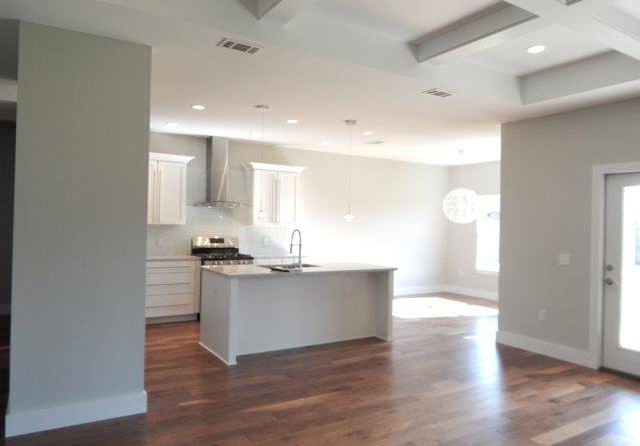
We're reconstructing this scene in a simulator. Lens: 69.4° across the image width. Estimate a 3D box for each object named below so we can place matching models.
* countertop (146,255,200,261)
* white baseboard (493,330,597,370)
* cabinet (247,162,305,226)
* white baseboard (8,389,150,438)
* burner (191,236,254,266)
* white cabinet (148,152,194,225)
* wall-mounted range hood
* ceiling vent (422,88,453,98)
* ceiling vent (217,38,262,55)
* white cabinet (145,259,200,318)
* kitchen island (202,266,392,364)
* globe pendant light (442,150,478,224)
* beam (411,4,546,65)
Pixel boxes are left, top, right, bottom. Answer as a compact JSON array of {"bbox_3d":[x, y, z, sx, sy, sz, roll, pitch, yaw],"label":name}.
[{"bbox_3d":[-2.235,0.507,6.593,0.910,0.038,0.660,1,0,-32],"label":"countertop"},{"bbox_3d":[2.551,1.447,5.357,0.020,0.154,1.153,2,0,-32],"label":"white baseboard"},{"bbox_3d":[-0.766,-0.448,7.650,0.990,0.971,0.400,1,0,-32],"label":"cabinet"},{"bbox_3d":[-1.687,1.341,3.267,0.893,0.158,0.025,1,0,-32],"label":"white baseboard"},{"bbox_3d":[-1.506,0.834,7.034,0.770,1.172,0.670,2,0,-32],"label":"burner"},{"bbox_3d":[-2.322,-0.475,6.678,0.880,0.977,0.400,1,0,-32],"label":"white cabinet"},{"bbox_3d":[-1.533,-0.778,7.098,0.860,1.138,0.490,2,0,-32],"label":"wall-mounted range hood"},{"bbox_3d":[1.175,-1.279,4.561,0.313,0.020,0.210,2,0,-32],"label":"ceiling vent"},{"bbox_3d":[-0.581,-1.300,3.421,0.325,0.025,0.180,1,0,-32],"label":"ceiling vent"},{"bbox_3d":[-2.206,0.944,6.621,0.800,0.899,0.620,2,0,-32],"label":"white cabinet"},{"bbox_3d":[-0.244,1.003,5.667,2.271,0.895,1.058,2,0,-32],"label":"kitchen island"},{"bbox_3d":[2.376,-0.618,7.814,0.580,1.251,0.580,2,0,-32],"label":"globe pendant light"},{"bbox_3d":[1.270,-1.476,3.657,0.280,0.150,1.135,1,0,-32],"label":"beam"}]

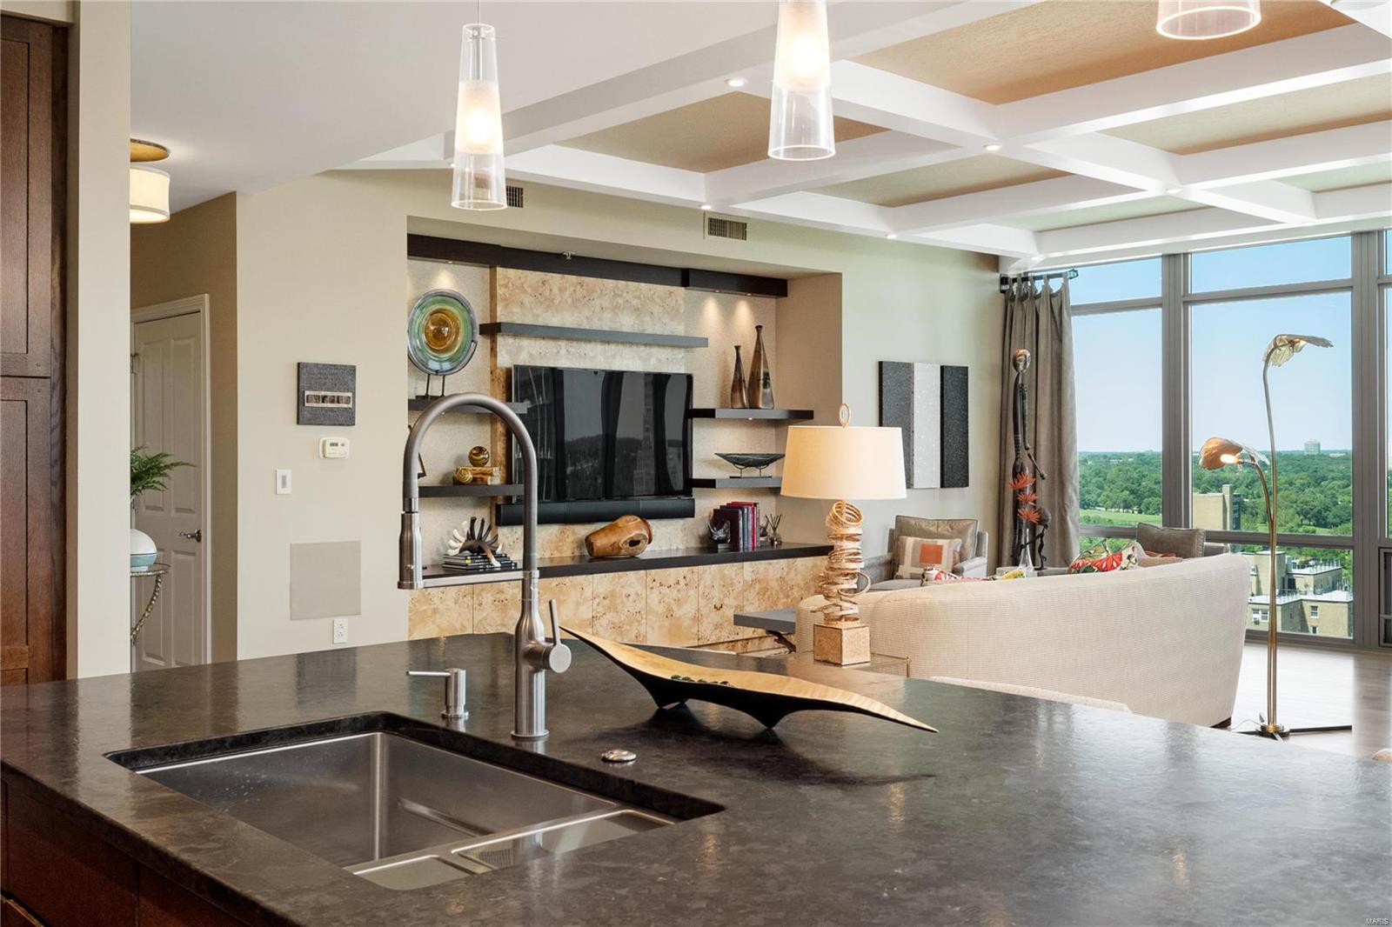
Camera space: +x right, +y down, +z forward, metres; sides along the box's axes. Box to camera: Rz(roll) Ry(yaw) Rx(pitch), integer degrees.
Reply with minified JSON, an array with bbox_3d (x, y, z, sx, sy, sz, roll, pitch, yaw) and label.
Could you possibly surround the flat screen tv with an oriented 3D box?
[{"bbox_3d":[-0.559,-0.176,8.634,1.440,0.806,0.065,-1,1,-43],"label":"flat screen tv"}]

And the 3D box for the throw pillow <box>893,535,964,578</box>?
[{"bbox_3d":[1.542,0.623,9.220,0.440,0.280,0.130,0,-18,34],"label":"throw pillow"}]

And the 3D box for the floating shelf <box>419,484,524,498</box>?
[{"bbox_3d":[-1.473,0.159,8.046,0.950,0.064,0.368,0,1,-42],"label":"floating shelf"}]

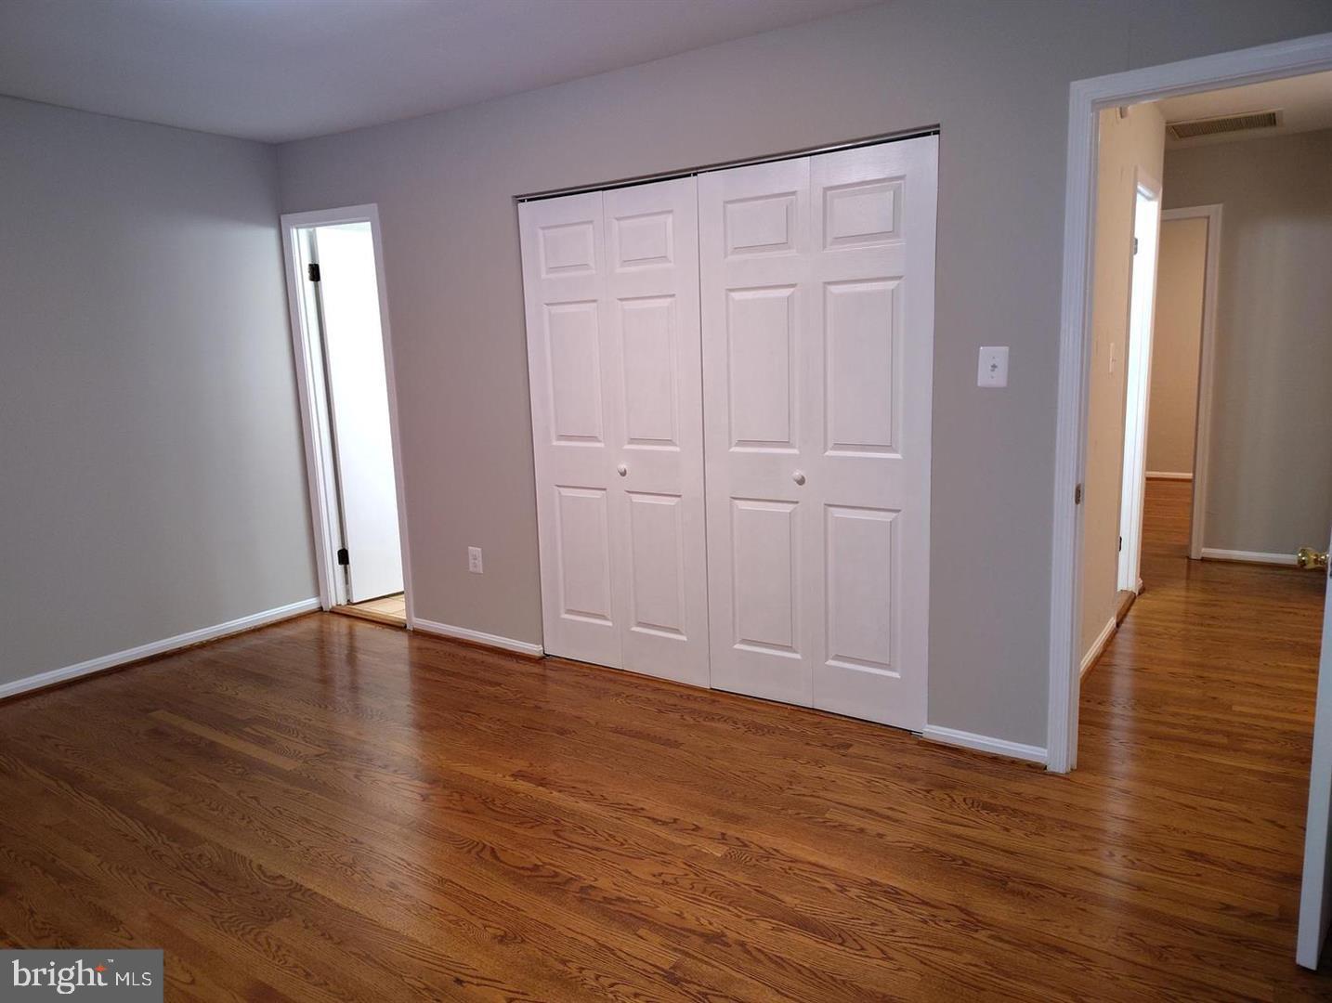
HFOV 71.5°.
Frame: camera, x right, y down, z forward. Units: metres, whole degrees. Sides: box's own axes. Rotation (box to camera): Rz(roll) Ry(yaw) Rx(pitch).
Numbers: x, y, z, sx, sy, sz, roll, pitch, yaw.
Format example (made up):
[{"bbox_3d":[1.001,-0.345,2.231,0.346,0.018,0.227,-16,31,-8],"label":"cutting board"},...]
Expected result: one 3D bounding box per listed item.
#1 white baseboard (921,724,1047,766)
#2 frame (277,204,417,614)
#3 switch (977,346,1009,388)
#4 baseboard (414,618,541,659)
[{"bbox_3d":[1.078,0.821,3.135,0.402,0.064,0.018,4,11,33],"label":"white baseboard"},{"bbox_3d":[-1.571,-0.408,4.732,0.720,2.077,0.140,4,11,33],"label":"frame"},{"bbox_3d":[1.037,-0.425,2.928,0.082,0.123,0.014,4,11,33],"label":"switch"},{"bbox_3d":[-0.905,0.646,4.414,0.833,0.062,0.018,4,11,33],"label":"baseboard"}]

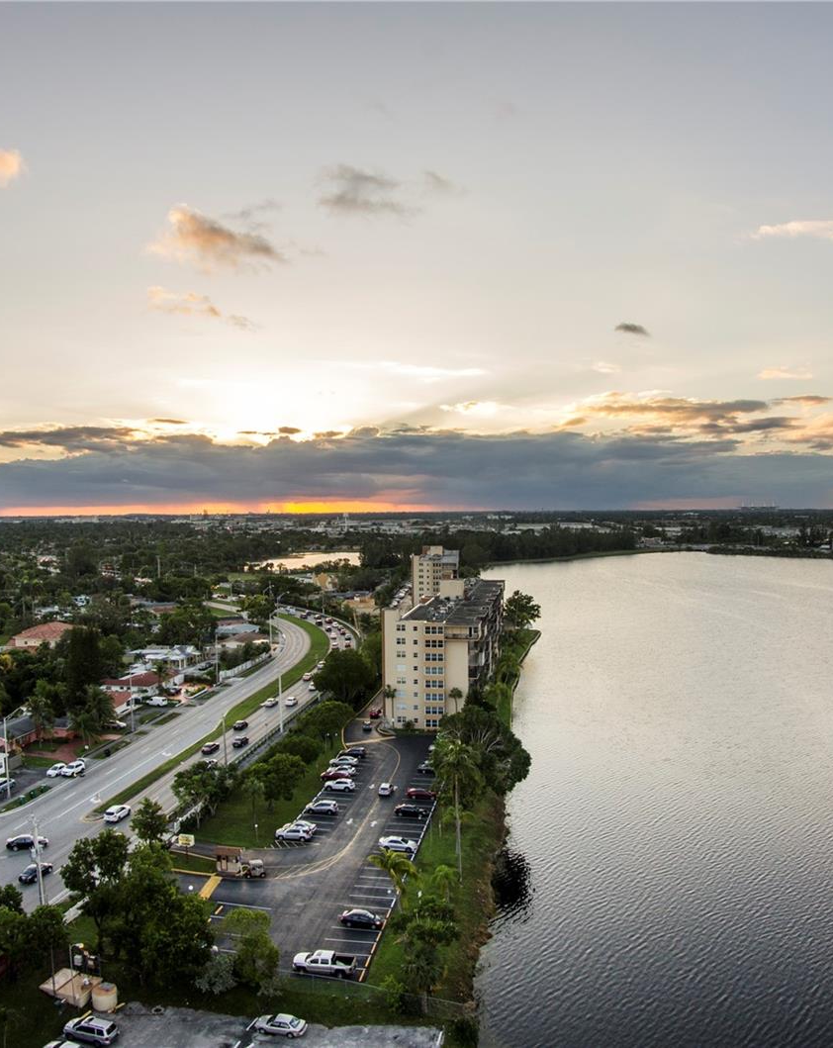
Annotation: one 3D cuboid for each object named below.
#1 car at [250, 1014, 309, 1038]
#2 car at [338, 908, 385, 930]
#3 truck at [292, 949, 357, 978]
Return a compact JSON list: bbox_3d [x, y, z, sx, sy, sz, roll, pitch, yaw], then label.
[{"bbox_3d":[-11.910,44.280,73.550,4.700,1.420,1.780,0,1,14],"label":"car"},{"bbox_3d":[-6.070,43.210,91.030,4.500,1.450,1.780,0,1,14],"label":"car"},{"bbox_3d":[-8.960,43.180,81.790,5.850,1.870,2.000,0,1,15],"label":"truck"}]

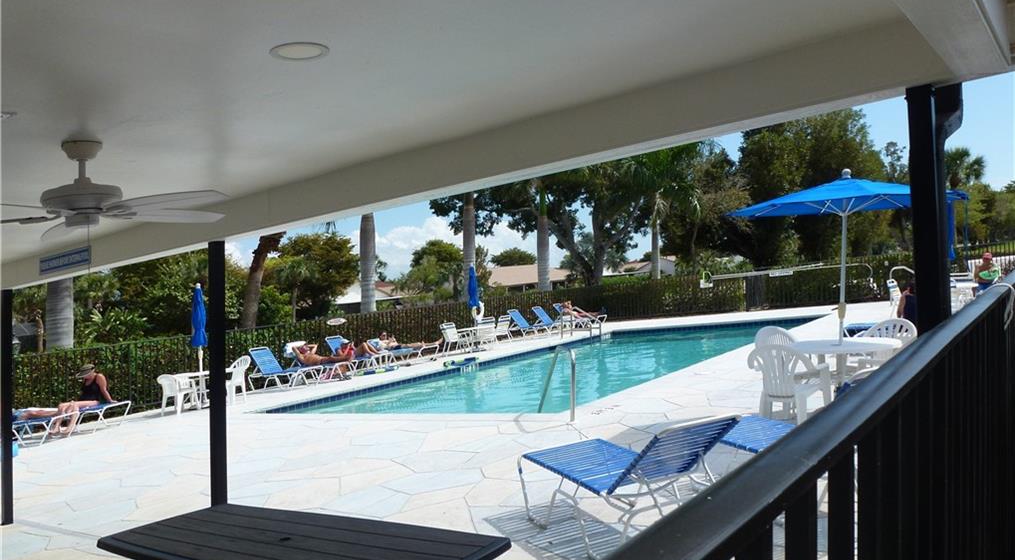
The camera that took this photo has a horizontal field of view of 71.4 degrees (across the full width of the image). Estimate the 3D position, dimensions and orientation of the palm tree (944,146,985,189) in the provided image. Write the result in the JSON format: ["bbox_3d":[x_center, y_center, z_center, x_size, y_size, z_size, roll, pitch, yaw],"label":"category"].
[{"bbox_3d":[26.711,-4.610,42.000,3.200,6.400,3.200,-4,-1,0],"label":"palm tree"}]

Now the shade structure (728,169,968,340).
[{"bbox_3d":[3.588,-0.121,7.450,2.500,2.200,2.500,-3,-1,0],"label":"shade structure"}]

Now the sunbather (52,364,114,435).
[{"bbox_3d":[-7.687,2.167,12.800,0.950,1.270,0.500,-4,-1,-26],"label":"sunbather"}]

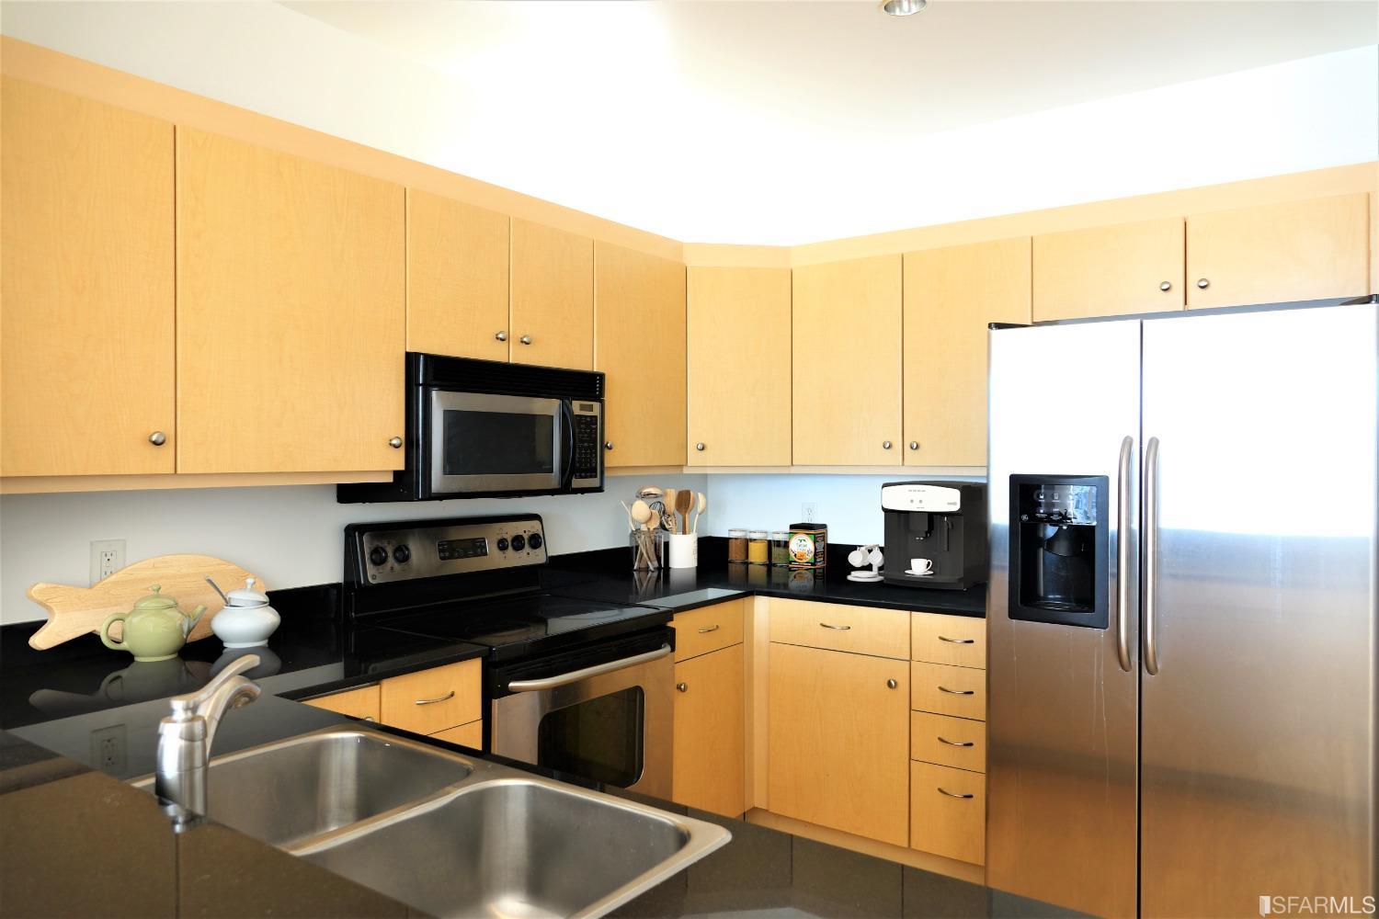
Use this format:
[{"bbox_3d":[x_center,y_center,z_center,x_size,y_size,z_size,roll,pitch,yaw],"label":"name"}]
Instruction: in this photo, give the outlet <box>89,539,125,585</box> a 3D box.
[{"bbox_3d":[-1.402,0.256,2.219,0.009,0.117,0.074,0,0,36],"label":"outlet"}]

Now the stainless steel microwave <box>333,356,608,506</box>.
[{"bbox_3d":[-0.656,-0.089,2.904,0.405,0.405,0.757,0,0,36],"label":"stainless steel microwave"}]

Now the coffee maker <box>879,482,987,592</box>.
[{"bbox_3d":[0.941,0.284,3.562,0.325,0.390,0.290,0,0,36],"label":"coffee maker"}]

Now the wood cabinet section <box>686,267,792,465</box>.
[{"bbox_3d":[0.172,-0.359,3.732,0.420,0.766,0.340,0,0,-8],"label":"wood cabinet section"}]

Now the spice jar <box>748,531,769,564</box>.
[{"bbox_3d":[0.305,0.401,4.075,0.083,0.150,0.083,0,0,0],"label":"spice jar"}]

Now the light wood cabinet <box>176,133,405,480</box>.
[{"bbox_3d":[-1.088,-0.352,2.365,0.340,0.771,0.600,0,0,36],"label":"light wood cabinet"}]

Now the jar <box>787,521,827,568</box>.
[{"bbox_3d":[0.507,0.377,3.934,0.128,0.200,0.110,0,0,36],"label":"jar"}]

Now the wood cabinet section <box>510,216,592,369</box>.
[{"bbox_3d":[-0.562,-0.518,3.049,0.318,0.444,0.381,0,0,36],"label":"wood cabinet section"}]

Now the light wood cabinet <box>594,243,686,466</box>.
[{"bbox_3d":[-0.304,-0.357,3.441,0.340,0.771,0.532,0,0,36],"label":"light wood cabinet"}]

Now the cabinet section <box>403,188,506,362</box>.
[{"bbox_3d":[-0.786,-0.516,2.741,0.318,0.444,0.380,0,0,36],"label":"cabinet section"}]

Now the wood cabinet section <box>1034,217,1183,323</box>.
[{"bbox_3d":[1.415,-0.595,3.049,0.455,0.285,0.313,0,0,36],"label":"wood cabinet section"}]

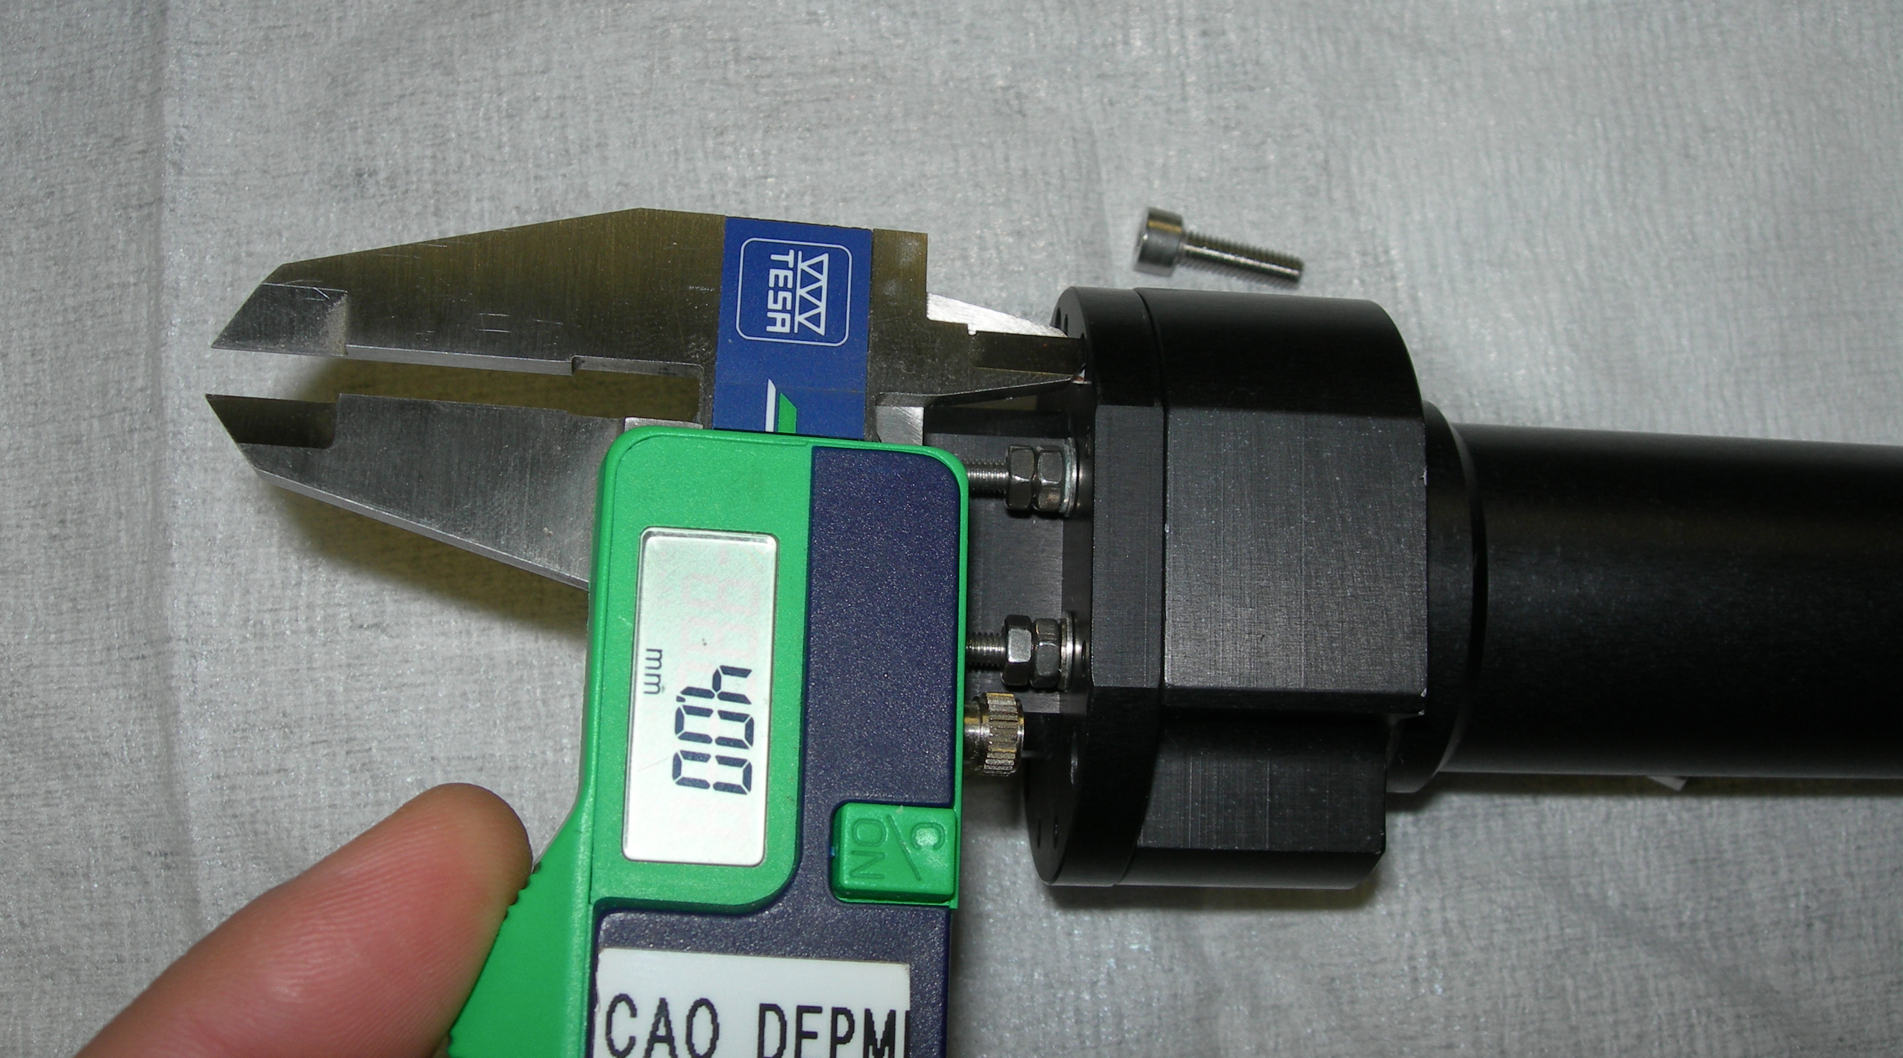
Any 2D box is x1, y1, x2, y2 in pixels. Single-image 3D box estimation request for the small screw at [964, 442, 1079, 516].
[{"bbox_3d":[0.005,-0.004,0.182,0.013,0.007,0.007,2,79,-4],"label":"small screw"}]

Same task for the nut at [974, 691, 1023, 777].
[{"bbox_3d":[0.004,0.018,0.180,0.004,0.007,0.007,2,79,-4],"label":"nut"}]

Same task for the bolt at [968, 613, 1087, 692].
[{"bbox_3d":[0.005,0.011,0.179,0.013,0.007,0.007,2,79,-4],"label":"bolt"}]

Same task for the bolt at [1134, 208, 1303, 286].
[{"bbox_3d":[0.029,-0.029,0.223,0.018,0.007,0.007,12,80,-6],"label":"bolt"}]

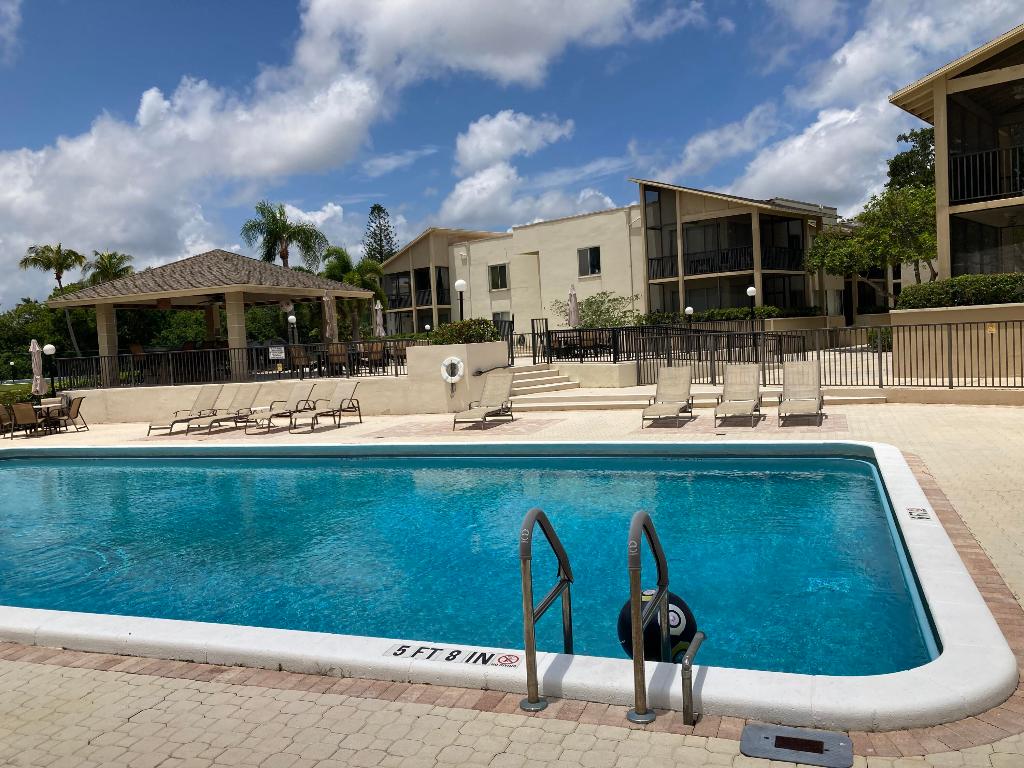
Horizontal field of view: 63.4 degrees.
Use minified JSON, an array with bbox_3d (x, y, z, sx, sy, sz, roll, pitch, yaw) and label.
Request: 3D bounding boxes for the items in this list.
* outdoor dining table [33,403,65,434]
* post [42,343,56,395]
[{"bbox_3d":[-11.550,0.884,20.650,0.740,0.720,0.740,-5,4,-29],"label":"outdoor dining table"},{"bbox_3d":[-13.574,-0.017,24.494,0.340,2.320,0.340,-5,4,-29],"label":"post"}]

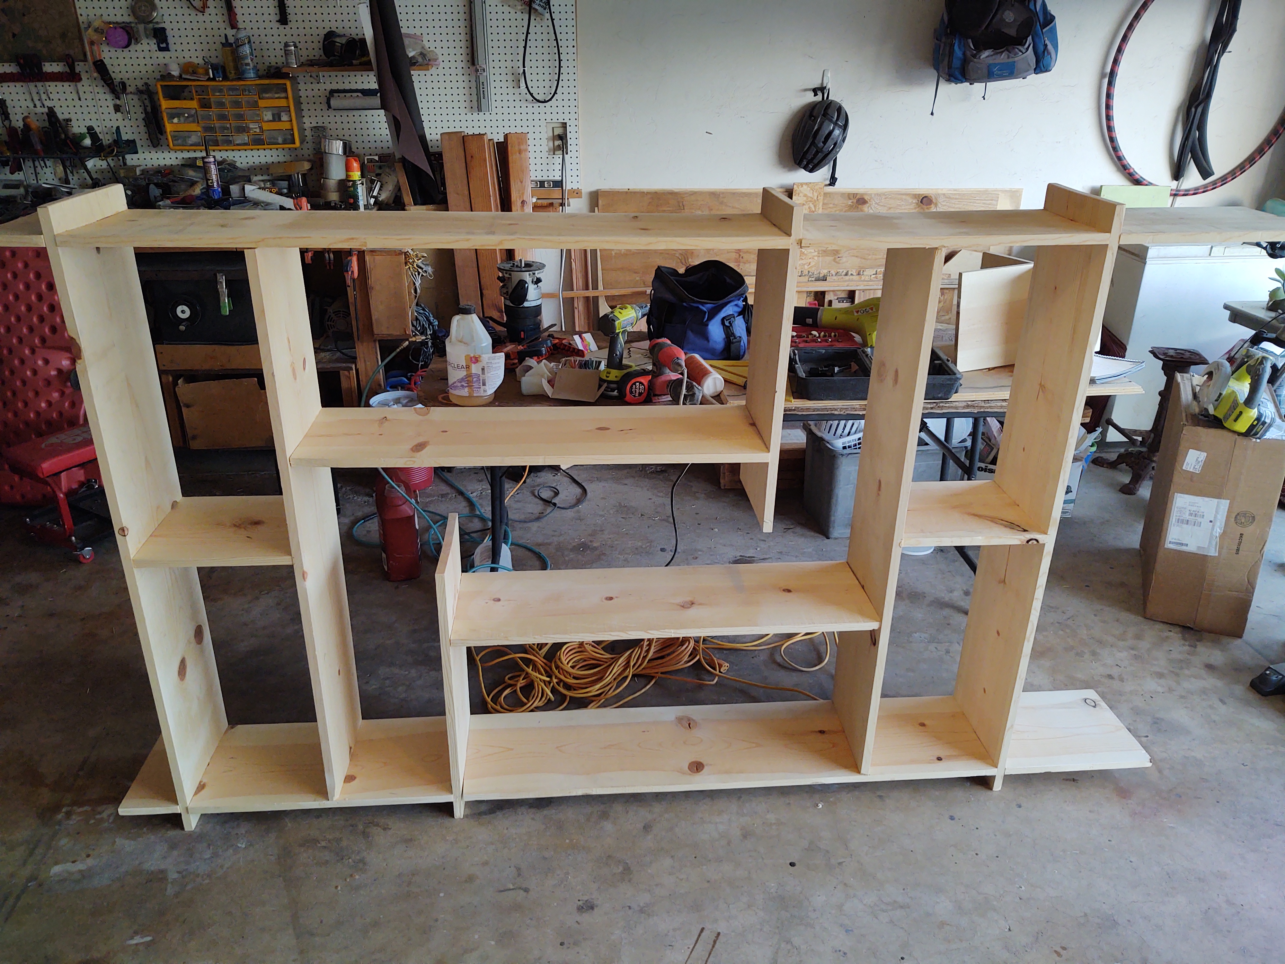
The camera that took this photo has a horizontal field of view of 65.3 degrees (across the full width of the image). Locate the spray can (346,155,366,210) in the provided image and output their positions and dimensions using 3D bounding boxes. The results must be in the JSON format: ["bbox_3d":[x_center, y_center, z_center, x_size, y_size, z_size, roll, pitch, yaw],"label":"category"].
[{"bbox_3d":[-1.152,-1.193,4.030,0.065,0.235,0.065,1,25,0],"label":"spray can"}]

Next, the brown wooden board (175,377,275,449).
[{"bbox_3d":[-1.685,-0.281,4.149,0.435,0.295,0.018,-1,25,-4],"label":"brown wooden board"}]

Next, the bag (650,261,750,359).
[{"bbox_3d":[0.175,-0.539,3.052,0.200,0.265,0.270,-22,33,-40],"label":"bag"}]

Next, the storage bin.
[{"bbox_3d":[0.868,-0.020,3.717,0.485,0.345,0.340,-4,25,-10],"label":"storage bin"}]

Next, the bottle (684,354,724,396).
[{"bbox_3d":[0.154,-0.311,2.748,0.062,0.062,0.210,-7,33,-17],"label":"bottle"}]

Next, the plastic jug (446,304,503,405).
[{"bbox_3d":[-0.452,-0.344,2.653,0.127,0.257,0.124,7,25,14],"label":"plastic jug"}]

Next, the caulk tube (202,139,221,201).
[{"bbox_3d":[-1.630,-1.178,3.800,0.050,0.265,0.050,-1,25,1],"label":"caulk tube"}]

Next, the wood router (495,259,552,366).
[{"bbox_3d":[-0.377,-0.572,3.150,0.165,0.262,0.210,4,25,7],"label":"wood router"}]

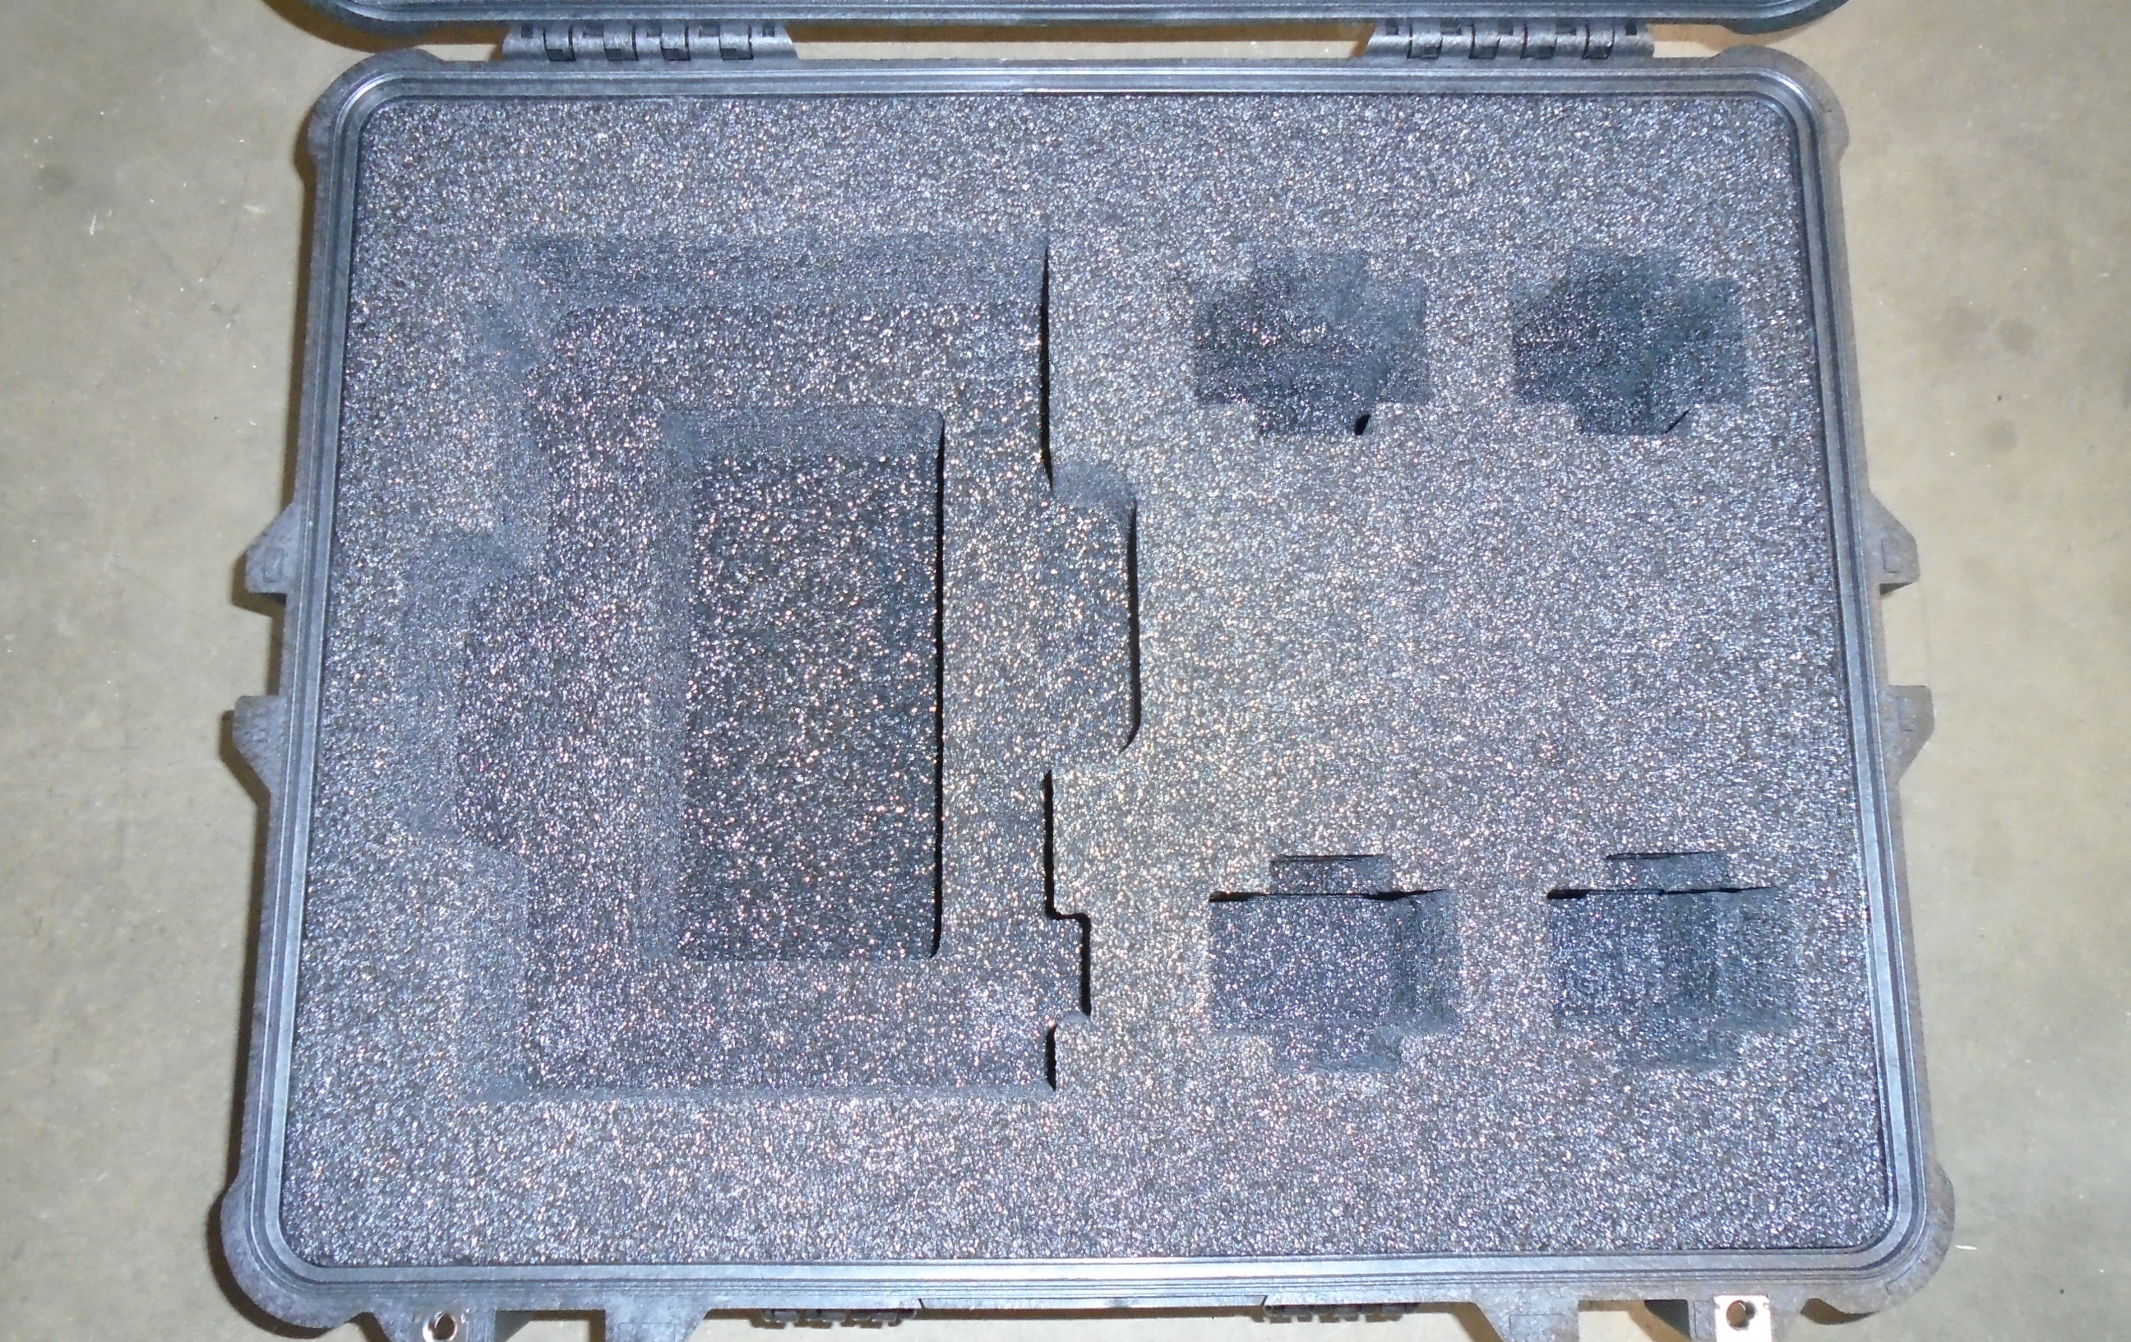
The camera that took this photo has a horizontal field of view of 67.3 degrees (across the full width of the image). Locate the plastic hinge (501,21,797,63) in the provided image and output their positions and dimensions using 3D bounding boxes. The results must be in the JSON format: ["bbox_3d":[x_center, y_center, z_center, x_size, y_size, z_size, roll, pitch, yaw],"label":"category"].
[{"bbox_3d":[-0.161,-0.243,0.617,0.112,0.016,0.016,0,80,-1],"label":"plastic hinge"}]

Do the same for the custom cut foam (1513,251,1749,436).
[{"bbox_3d":[0.214,-0.118,0.639,0.088,0.068,0.073,0,80,-1],"label":"custom cut foam"}]

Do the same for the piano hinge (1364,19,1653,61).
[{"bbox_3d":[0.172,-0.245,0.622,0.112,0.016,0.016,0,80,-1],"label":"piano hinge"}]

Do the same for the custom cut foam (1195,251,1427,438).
[{"bbox_3d":[0.093,-0.118,0.638,0.087,0.068,0.073,0,80,-1],"label":"custom cut foam"}]

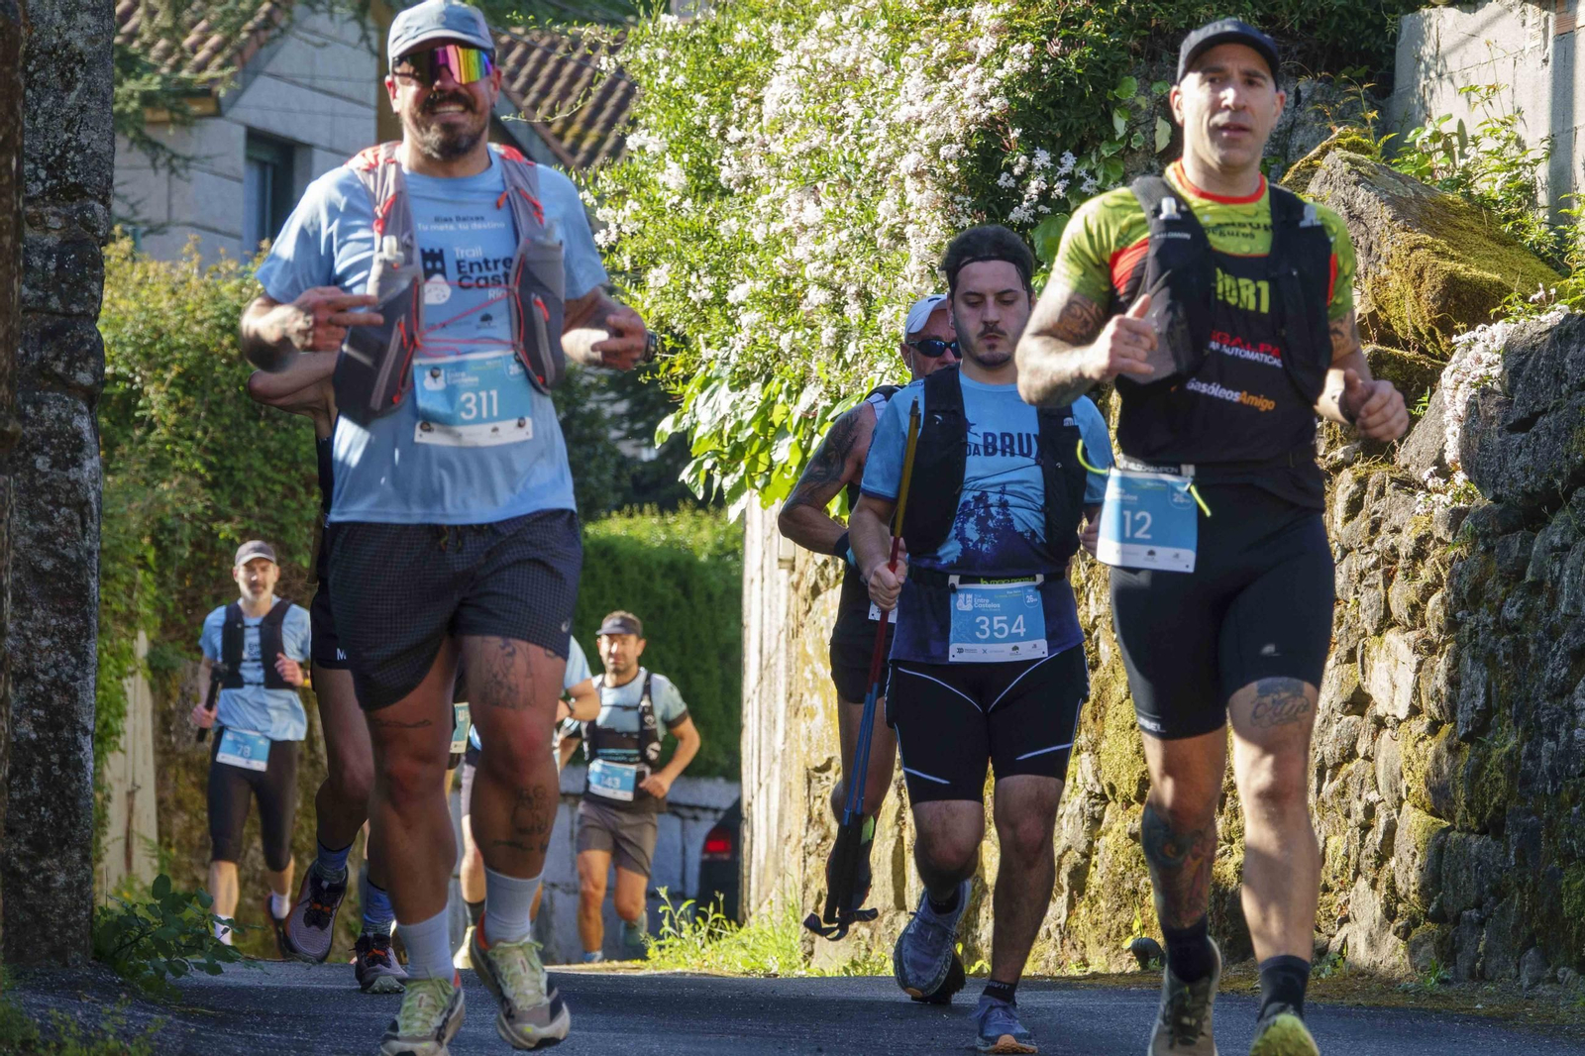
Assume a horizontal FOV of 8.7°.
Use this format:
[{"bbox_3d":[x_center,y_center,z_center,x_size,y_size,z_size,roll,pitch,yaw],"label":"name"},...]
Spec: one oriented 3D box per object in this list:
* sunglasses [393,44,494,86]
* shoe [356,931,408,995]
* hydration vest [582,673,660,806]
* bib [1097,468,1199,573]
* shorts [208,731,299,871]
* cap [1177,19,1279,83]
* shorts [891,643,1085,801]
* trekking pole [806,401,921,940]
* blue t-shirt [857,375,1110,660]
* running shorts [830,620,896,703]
[{"bbox_3d":[-0.582,-0.773,17.500,0.158,0.062,0.160,0,0,3],"label":"sunglasses"},{"bbox_3d":[-0.869,0.927,22.300,0.110,0.125,0.290,0,0,-10],"label":"shoe"},{"bbox_3d":[-0.729,0.883,44.500,0.350,0.540,0.280,0,1,11],"label":"hydration vest"},{"bbox_3d":[0.579,-0.012,17.100,0.195,0.158,0.030,6,2,33],"label":"bib"},{"bbox_3d":[-2.108,1.042,41.000,0.350,0.580,0.340,0,-1,5],"label":"shorts"},{"bbox_3d":[0.721,-0.787,17.350,0.170,0.120,0.250,0,-1,-3],"label":"cap"},{"bbox_3d":[0.395,0.373,21.200,0.405,0.360,0.310,0,-1,-2],"label":"shorts"},{"bbox_3d":[0.172,0.285,21.150,0.130,1.100,0.080,8,0,0],"label":"trekking pole"},{"bbox_3d":[0.399,-0.018,21.400,0.500,0.580,0.300,0,3,-2],"label":"blue t-shirt"},{"bbox_3d":[0.270,0.319,25.500,0.370,0.270,0.280,0,-1,-5],"label":"running shorts"}]

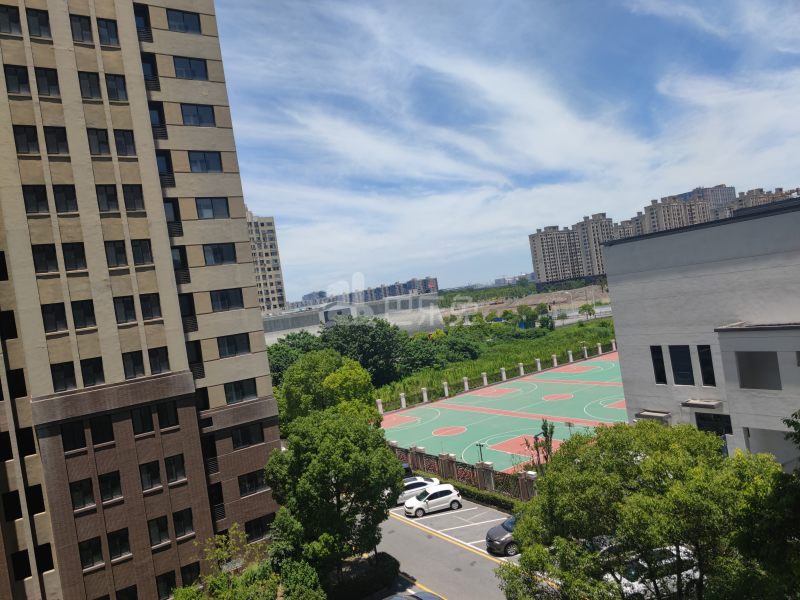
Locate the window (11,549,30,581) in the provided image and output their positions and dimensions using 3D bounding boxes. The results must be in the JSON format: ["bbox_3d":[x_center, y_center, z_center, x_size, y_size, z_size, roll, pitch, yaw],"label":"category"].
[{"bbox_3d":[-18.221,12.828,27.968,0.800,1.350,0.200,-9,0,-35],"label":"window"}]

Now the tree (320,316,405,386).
[{"bbox_3d":[-6.238,8.841,96.112,13.000,11.400,11.500,-8,1,0],"label":"tree"}]

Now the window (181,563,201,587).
[{"bbox_3d":[-11.208,14.971,31.257,0.944,1.372,0.140,-9,1,-35],"label":"window"}]

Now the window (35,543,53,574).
[{"bbox_3d":[-17.963,13.077,29.218,0.700,1.403,0.150,-9,1,-35],"label":"window"}]

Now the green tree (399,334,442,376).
[{"bbox_3d":[3.690,9.990,104.000,7.800,7.600,7.400,-9,0,0],"label":"green tree"}]

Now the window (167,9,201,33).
[{"bbox_3d":[-13.649,-17.611,36.710,2.029,1.345,0.150,-9,1,-35],"label":"window"}]

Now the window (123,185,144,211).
[{"bbox_3d":[-14.339,-5.542,31.169,0.982,1.398,0.150,-9,1,-35],"label":"window"}]

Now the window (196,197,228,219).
[{"bbox_3d":[-11.646,-5.705,35.990,1.947,1.292,0.150,-9,1,-35],"label":"window"}]

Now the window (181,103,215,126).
[{"bbox_3d":[-12.714,-11.673,36.577,1.977,1.296,0.140,-9,1,-35],"label":"window"}]

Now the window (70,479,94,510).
[{"bbox_3d":[-15.559,9.564,28.330,0.947,1.344,0.150,-9,1,-35],"label":"window"}]

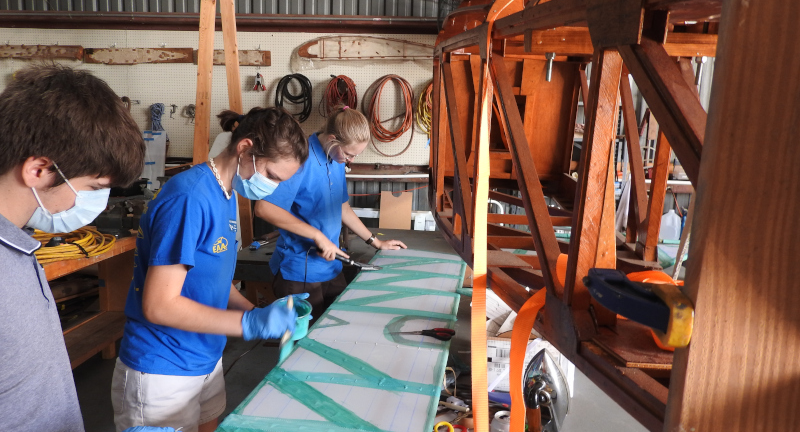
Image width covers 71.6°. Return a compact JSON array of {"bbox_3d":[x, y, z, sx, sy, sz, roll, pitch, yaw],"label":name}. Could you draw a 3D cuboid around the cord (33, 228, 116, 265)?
[{"bbox_3d":[-1.721,0.126,2.801,0.500,0.100,0.520,3,8,6],"label":"cord"}]

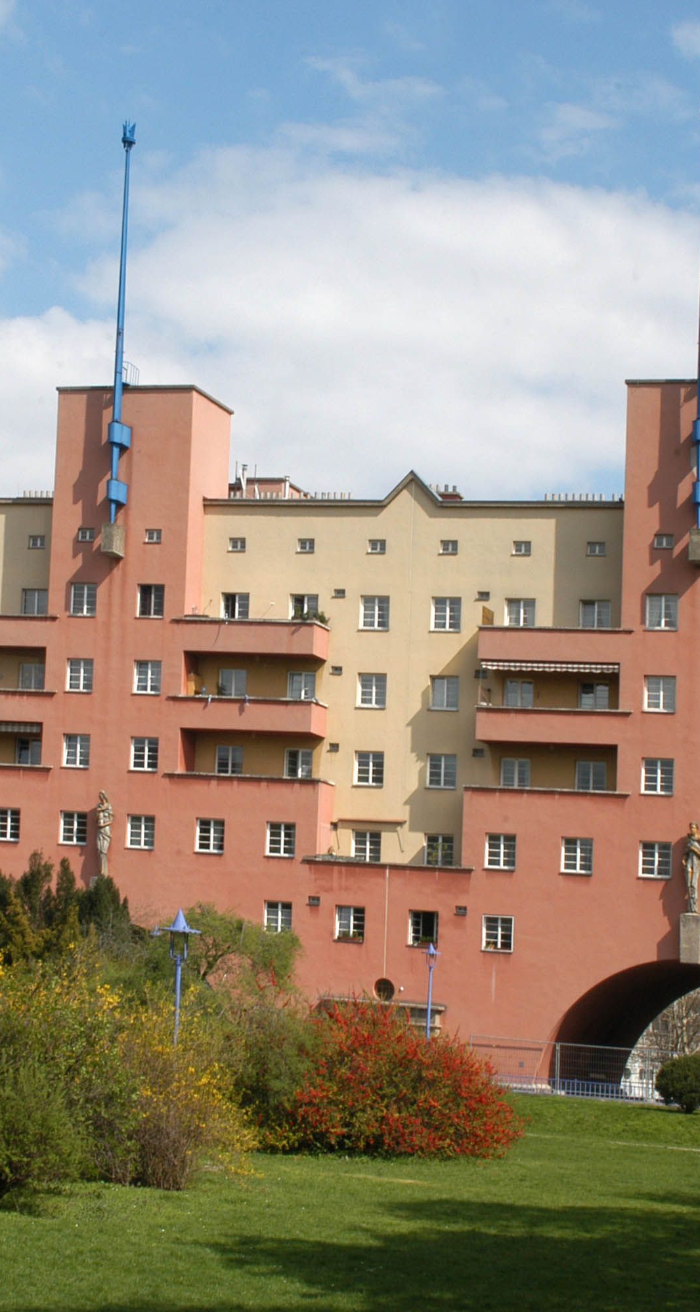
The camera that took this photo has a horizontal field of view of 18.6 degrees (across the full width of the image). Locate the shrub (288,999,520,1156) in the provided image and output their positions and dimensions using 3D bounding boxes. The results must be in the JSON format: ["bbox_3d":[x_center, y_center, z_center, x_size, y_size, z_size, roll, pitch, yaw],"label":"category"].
[{"bbox_3d":[1.064,8.749,44.000,4.955,3.207,4.200,1,-3,16],"label":"shrub"}]

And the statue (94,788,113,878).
[{"bbox_3d":[-9.702,6.998,84.301,0.780,3.350,0.700,1,-3,16],"label":"statue"}]

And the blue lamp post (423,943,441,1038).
[{"bbox_3d":[2.948,12.800,79.000,0.700,4.300,0.700,1,-5,17],"label":"blue lamp post"}]

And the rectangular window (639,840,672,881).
[{"bbox_3d":[11.279,7.540,78.735,1.210,1.351,0.220,1,-3,16],"label":"rectangular window"}]

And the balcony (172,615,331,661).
[{"bbox_3d":[-4.030,-0.644,86.149,5.910,1.400,1.400,1,-5,17],"label":"balcony"}]

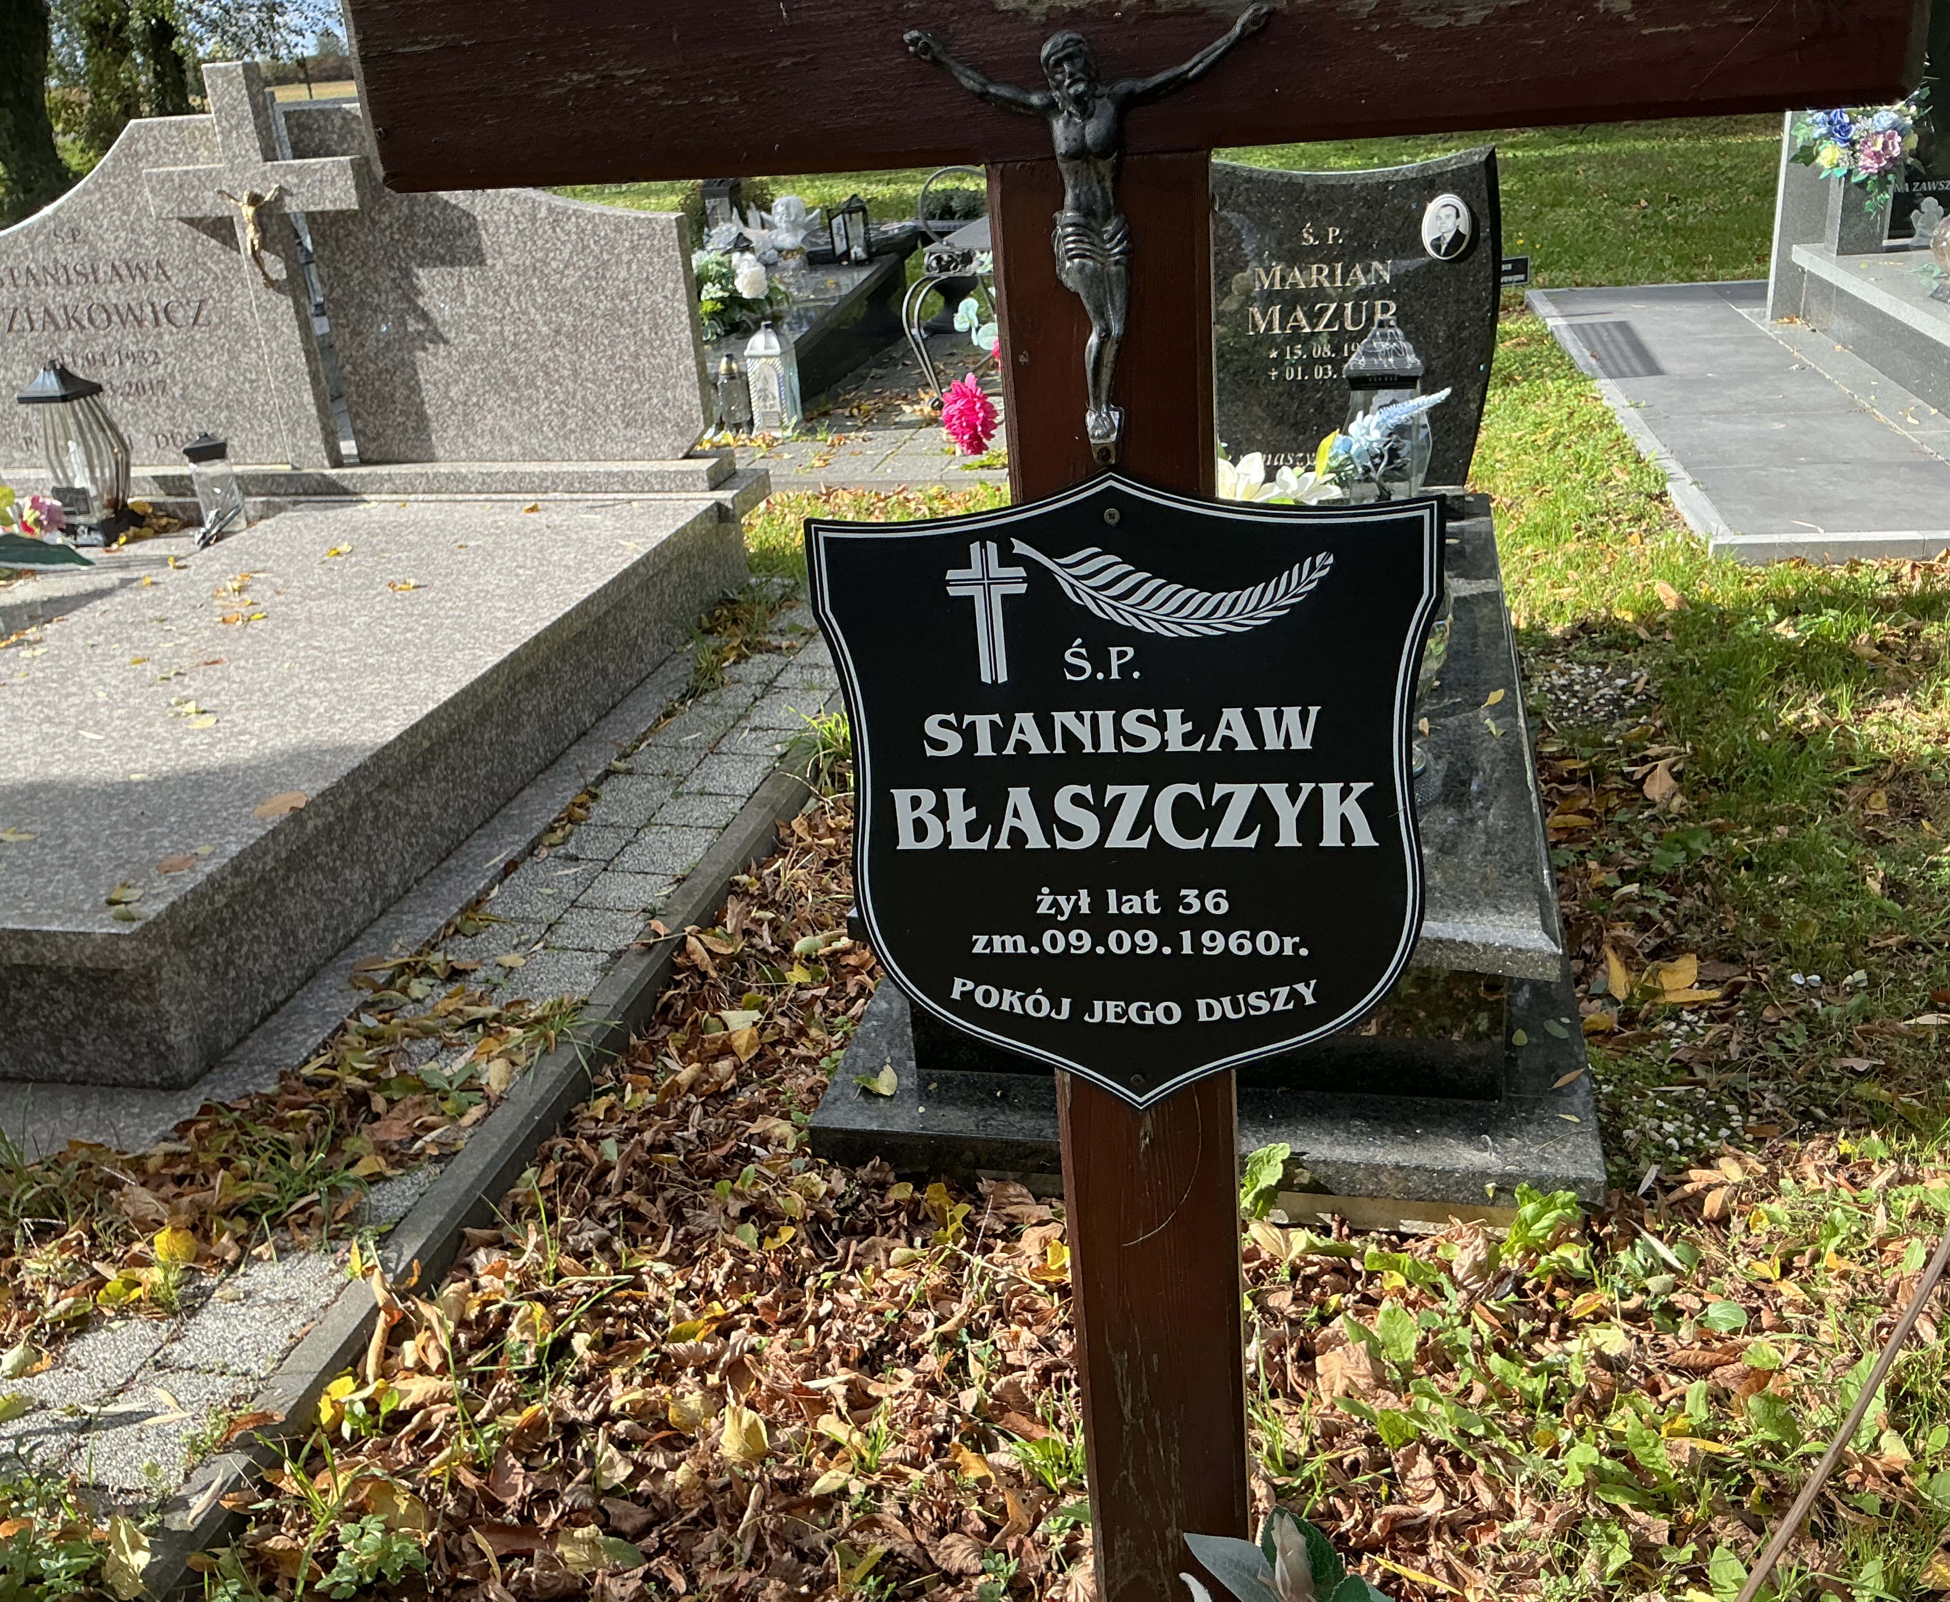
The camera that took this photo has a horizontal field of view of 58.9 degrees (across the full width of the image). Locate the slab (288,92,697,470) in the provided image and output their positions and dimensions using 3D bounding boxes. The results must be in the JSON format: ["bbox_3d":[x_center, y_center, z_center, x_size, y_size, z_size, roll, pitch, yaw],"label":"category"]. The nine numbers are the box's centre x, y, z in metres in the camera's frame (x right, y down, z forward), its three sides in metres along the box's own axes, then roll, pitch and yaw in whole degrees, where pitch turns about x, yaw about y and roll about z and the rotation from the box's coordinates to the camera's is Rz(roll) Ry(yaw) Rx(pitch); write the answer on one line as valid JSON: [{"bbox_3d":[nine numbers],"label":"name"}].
[{"bbox_3d":[-1.070,-1.179,3.955,0.900,0.795,0.070,2,24,12],"label":"slab"}]

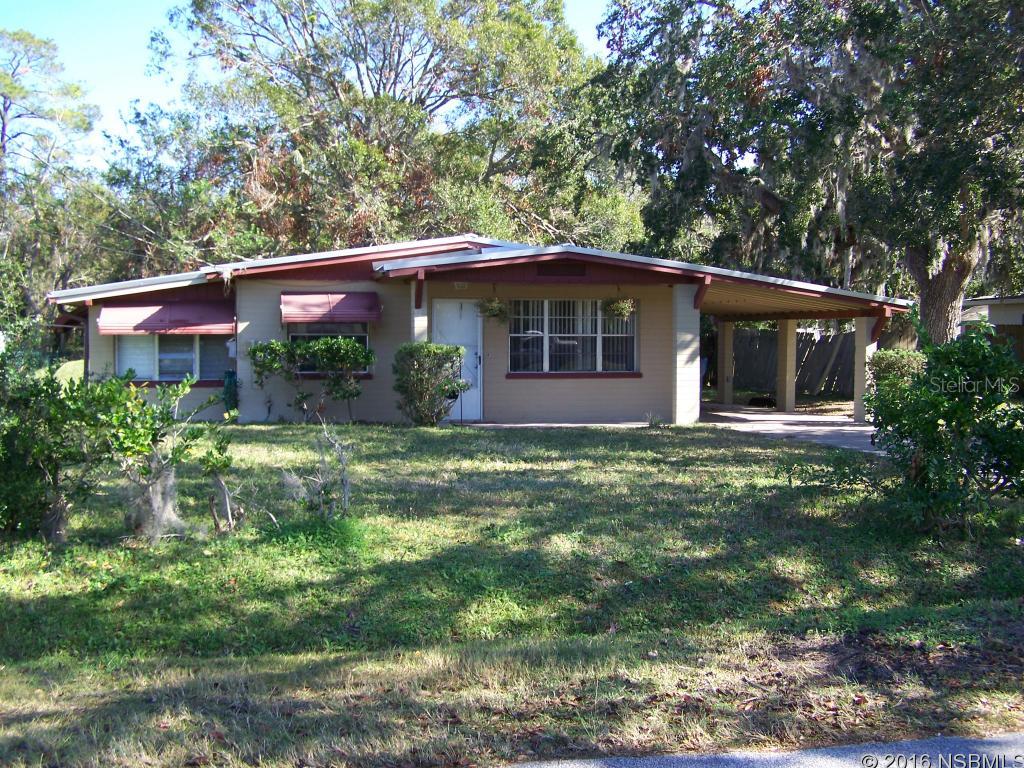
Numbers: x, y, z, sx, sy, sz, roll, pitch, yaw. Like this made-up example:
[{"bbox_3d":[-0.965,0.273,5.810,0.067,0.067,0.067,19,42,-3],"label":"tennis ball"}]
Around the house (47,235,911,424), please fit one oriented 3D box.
[{"bbox_3d":[-1.043,-0.961,20.707,13.150,3.100,8.800,-1,3,-13],"label":"house"}]

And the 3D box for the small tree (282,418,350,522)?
[{"bbox_3d":[-1.616,0.694,9.338,0.560,0.880,0.500,0,2,0],"label":"small tree"}]

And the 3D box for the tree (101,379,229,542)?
[{"bbox_3d":[-2.684,0.594,8.633,0.950,1.220,0.850,0,2,0],"label":"tree"}]

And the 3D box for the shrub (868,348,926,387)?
[{"bbox_3d":[6.787,0.028,19.826,0.950,1.308,0.900,0,2,-14],"label":"shrub"}]

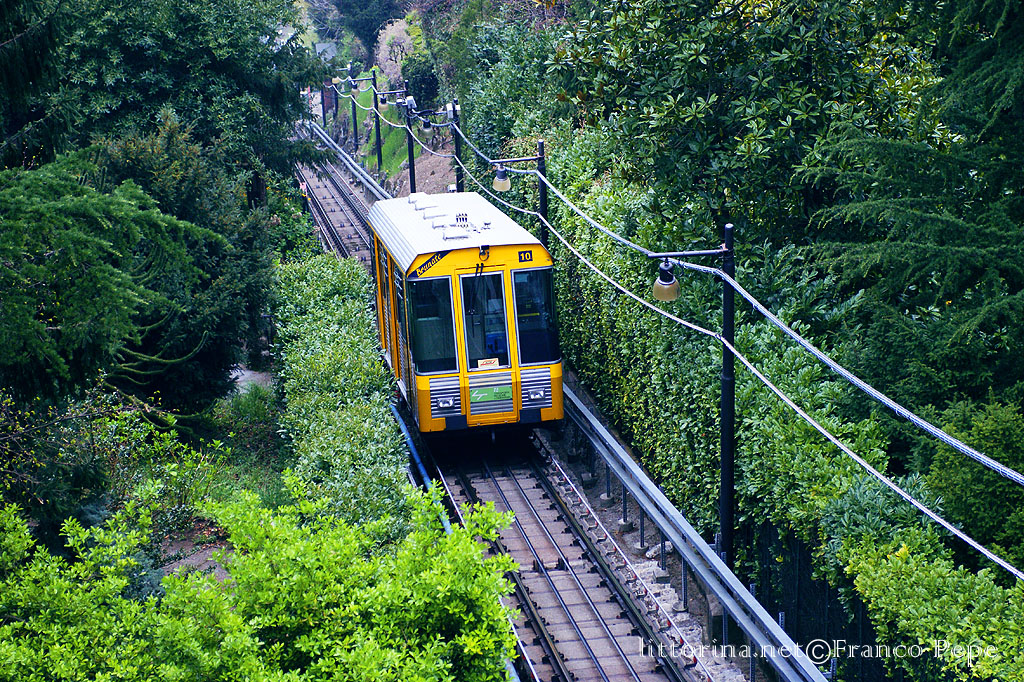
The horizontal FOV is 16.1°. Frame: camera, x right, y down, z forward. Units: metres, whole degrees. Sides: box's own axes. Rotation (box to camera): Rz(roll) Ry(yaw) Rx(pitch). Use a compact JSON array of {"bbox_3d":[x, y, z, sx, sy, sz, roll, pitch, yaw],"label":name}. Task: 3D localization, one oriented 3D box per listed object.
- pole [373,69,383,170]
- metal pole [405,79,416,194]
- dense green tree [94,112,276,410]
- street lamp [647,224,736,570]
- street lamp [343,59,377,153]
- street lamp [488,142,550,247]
[{"bbox_3d":[-4.797,-7.693,128.493,0.140,4.200,0.140,-5,31,-4],"label":"pole"},{"bbox_3d":[-2.964,-5.627,105.461,0.140,4.400,0.140,-5,31,-4],"label":"metal pole"},{"bbox_3d":[-6.420,-1.563,71.000,3.700,6.500,3.700,-5,31,-4],"label":"dense green tree"},{"bbox_3d":[2.059,0.746,40.868,0.970,4.600,0.310,-5,31,-4],"label":"street lamp"},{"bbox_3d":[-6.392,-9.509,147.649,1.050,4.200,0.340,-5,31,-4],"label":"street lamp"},{"bbox_3d":[0.171,-1.423,62.413,0.970,4.500,0.320,-5,31,-4],"label":"street lamp"}]

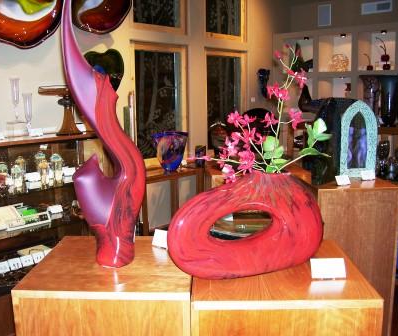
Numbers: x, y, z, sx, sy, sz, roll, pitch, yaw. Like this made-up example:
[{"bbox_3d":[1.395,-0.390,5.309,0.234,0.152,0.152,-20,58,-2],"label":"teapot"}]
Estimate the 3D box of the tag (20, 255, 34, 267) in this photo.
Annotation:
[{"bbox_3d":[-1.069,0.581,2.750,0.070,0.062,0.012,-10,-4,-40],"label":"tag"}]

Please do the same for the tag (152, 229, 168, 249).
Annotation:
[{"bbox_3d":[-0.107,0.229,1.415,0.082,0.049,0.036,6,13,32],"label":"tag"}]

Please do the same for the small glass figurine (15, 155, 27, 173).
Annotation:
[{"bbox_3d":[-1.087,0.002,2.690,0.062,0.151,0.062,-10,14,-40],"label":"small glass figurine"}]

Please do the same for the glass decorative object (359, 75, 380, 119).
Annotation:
[{"bbox_3d":[1.177,-0.471,3.032,0.152,0.322,0.152,-9,13,-39],"label":"glass decorative object"}]

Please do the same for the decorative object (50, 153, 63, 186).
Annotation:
[{"bbox_3d":[-0.893,0.004,2.754,0.070,0.189,0.070,-10,14,-40],"label":"decorative object"}]

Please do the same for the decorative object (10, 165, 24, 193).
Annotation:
[{"bbox_3d":[-0.998,0.046,2.425,0.067,0.127,0.067,9,14,43],"label":"decorative object"}]

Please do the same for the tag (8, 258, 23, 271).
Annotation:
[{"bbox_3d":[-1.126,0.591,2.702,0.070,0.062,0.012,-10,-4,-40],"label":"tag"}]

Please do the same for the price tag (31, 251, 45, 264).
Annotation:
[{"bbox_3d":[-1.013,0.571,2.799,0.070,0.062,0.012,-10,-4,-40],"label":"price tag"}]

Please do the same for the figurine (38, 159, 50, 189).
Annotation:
[{"bbox_3d":[-0.868,0.025,2.465,0.062,0.149,0.062,9,14,43],"label":"figurine"}]

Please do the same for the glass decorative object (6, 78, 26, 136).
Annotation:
[{"bbox_3d":[-1.068,-0.356,2.576,0.110,0.335,0.100,-10,14,-40],"label":"glass decorative object"}]

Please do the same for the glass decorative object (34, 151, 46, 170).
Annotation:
[{"bbox_3d":[-0.963,-0.020,2.691,0.060,0.160,0.060,9,14,43],"label":"glass decorative object"}]

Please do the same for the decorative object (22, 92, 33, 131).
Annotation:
[{"bbox_3d":[-1.012,-0.321,2.613,0.060,0.236,0.060,9,14,43],"label":"decorative object"}]

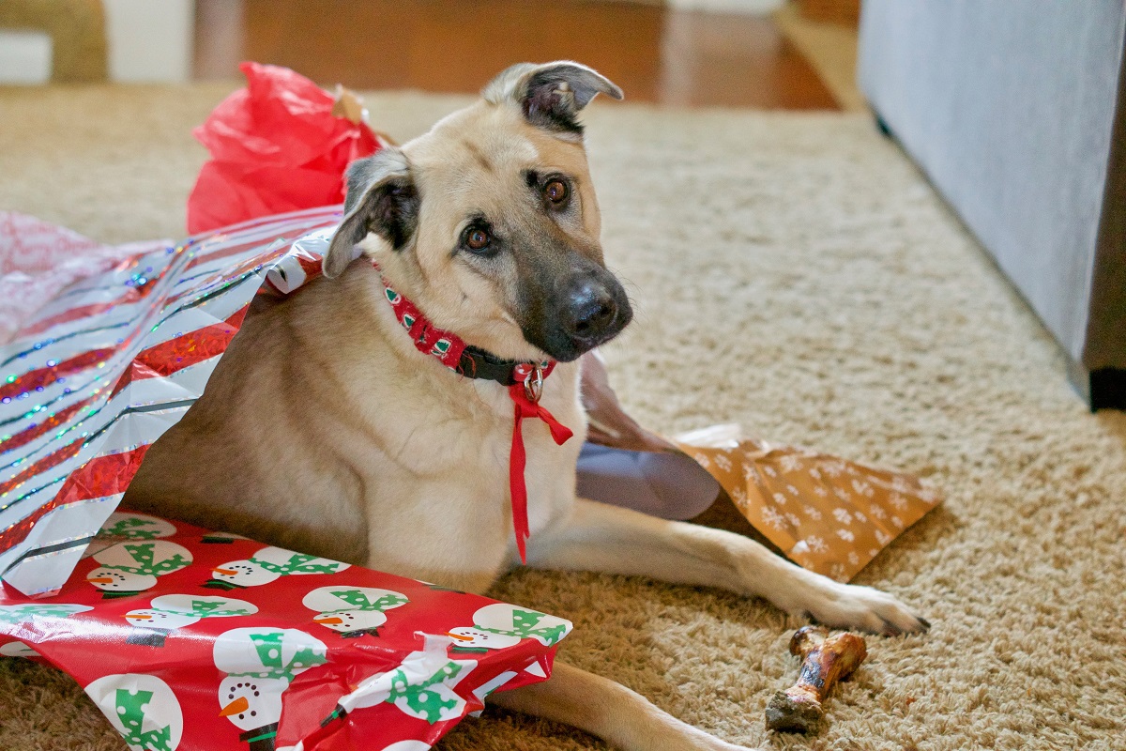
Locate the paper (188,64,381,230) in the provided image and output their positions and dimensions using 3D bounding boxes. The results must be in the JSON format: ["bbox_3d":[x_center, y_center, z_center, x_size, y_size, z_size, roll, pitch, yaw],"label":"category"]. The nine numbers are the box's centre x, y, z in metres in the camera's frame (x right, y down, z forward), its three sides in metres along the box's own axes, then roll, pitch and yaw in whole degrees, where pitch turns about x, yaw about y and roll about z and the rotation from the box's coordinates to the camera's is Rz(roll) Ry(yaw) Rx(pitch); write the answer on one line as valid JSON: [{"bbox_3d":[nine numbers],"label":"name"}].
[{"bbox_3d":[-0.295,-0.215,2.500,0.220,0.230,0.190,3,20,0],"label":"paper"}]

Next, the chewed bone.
[{"bbox_3d":[0.207,0.250,1.933,0.064,0.045,0.138,8,21,14],"label":"chewed bone"}]

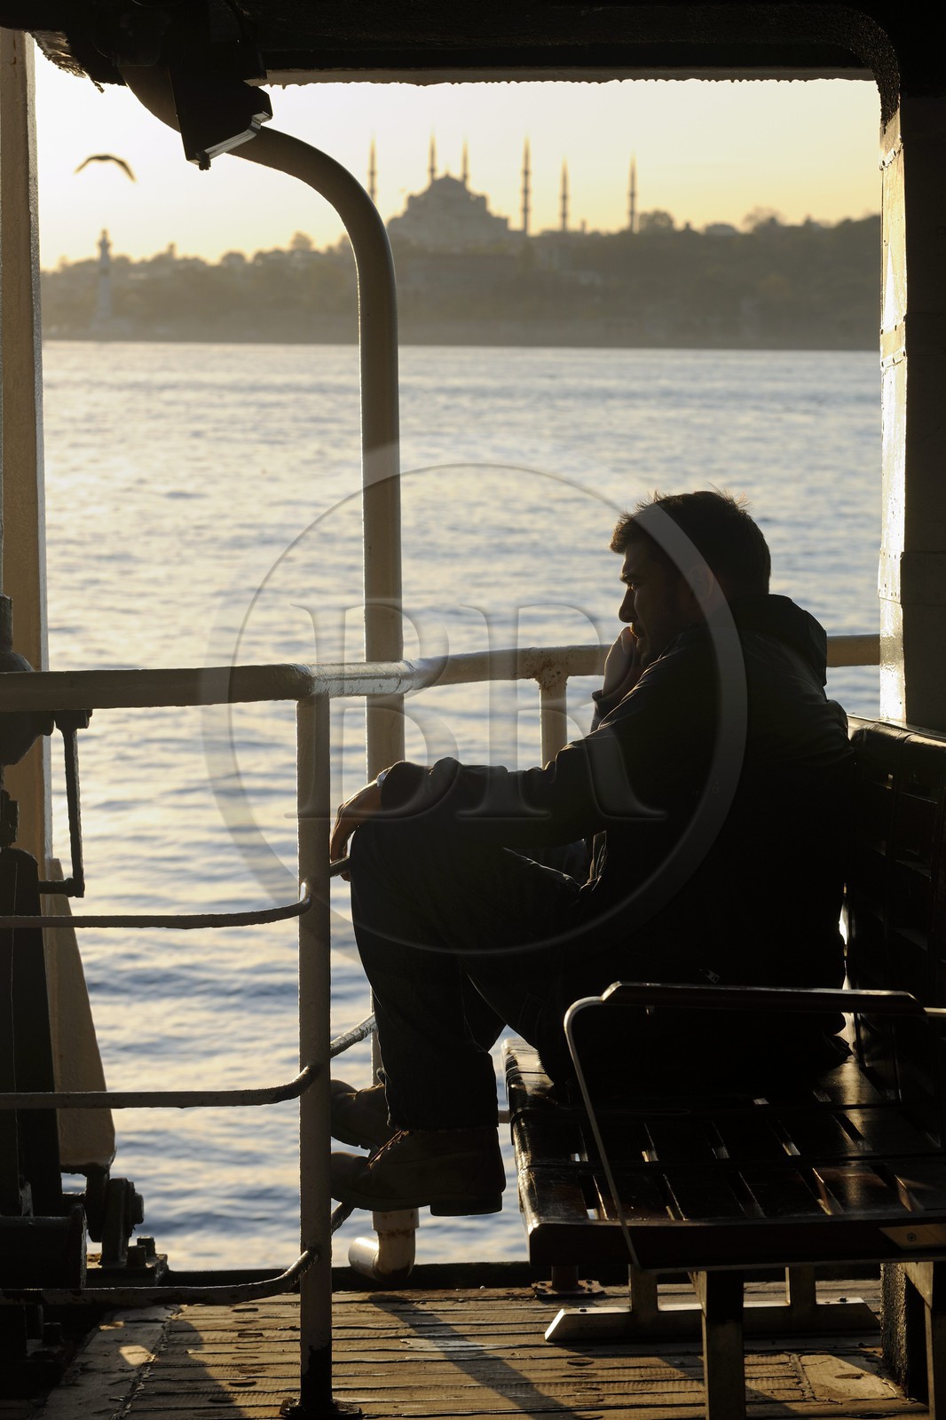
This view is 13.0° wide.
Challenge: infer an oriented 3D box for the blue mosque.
[{"bbox_3d":[14.515,-257.462,2081.827,119.000,64.000,67.000,-2,6,-29],"label":"blue mosque"}]

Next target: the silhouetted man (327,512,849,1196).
[{"bbox_3d":[0.170,0.207,6.100,0.750,1.030,0.540,1,5,6],"label":"silhouetted man"}]

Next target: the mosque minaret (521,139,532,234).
[{"bbox_3d":[26.007,-254.663,2052.894,5.500,64.000,5.500,1,5,0],"label":"mosque minaret"}]

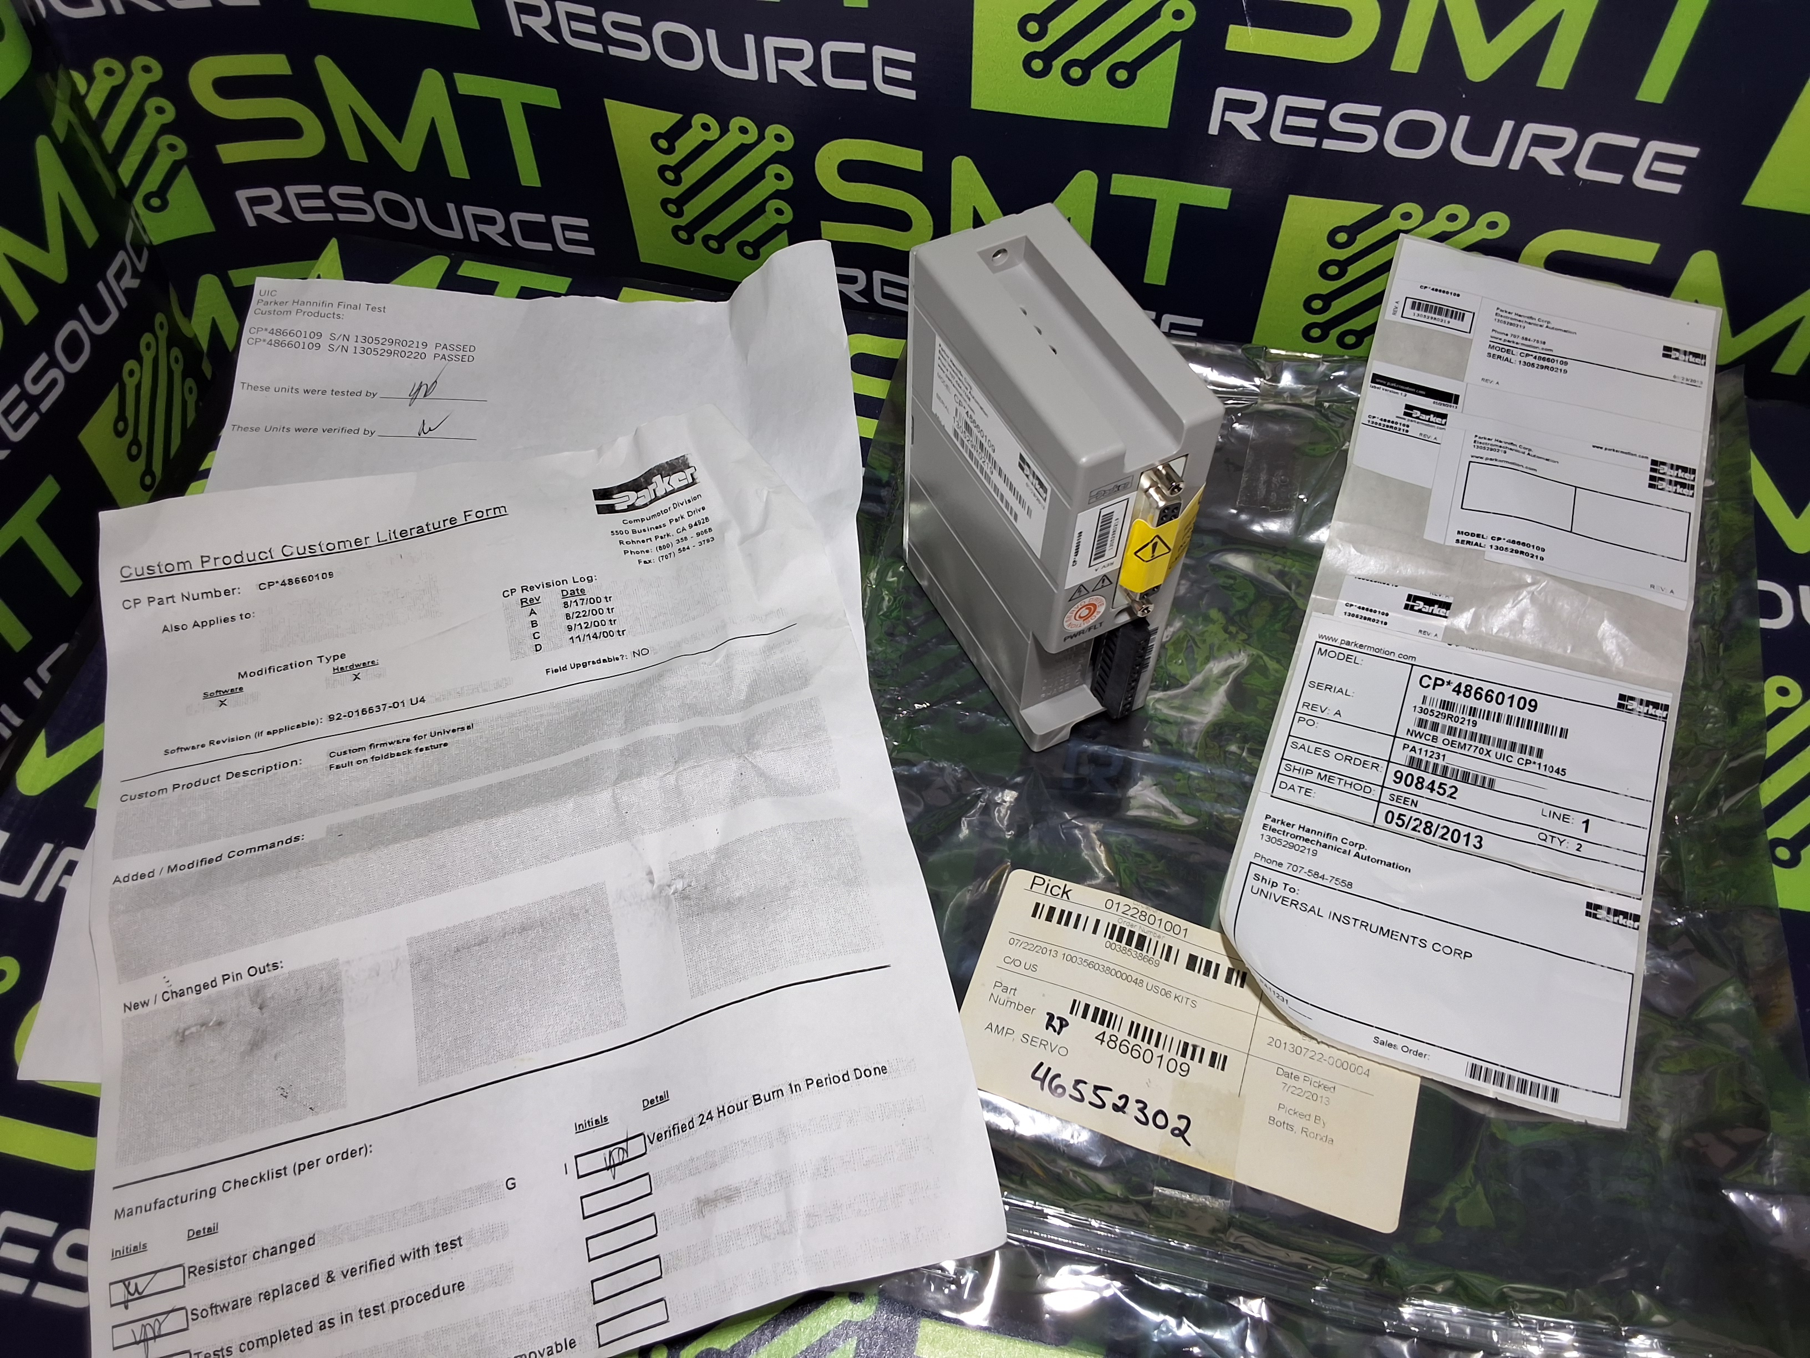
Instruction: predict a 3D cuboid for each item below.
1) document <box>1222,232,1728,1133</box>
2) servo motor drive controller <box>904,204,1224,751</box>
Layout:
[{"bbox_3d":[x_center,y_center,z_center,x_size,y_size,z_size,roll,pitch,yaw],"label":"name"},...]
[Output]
[{"bbox_3d":[0.176,-0.018,0.437,0.109,0.014,0.284,15,62,9],"label":"document"},{"bbox_3d":[0.038,-0.046,0.395,0.039,0.127,0.085,-23,60,-15],"label":"servo motor drive controller"}]

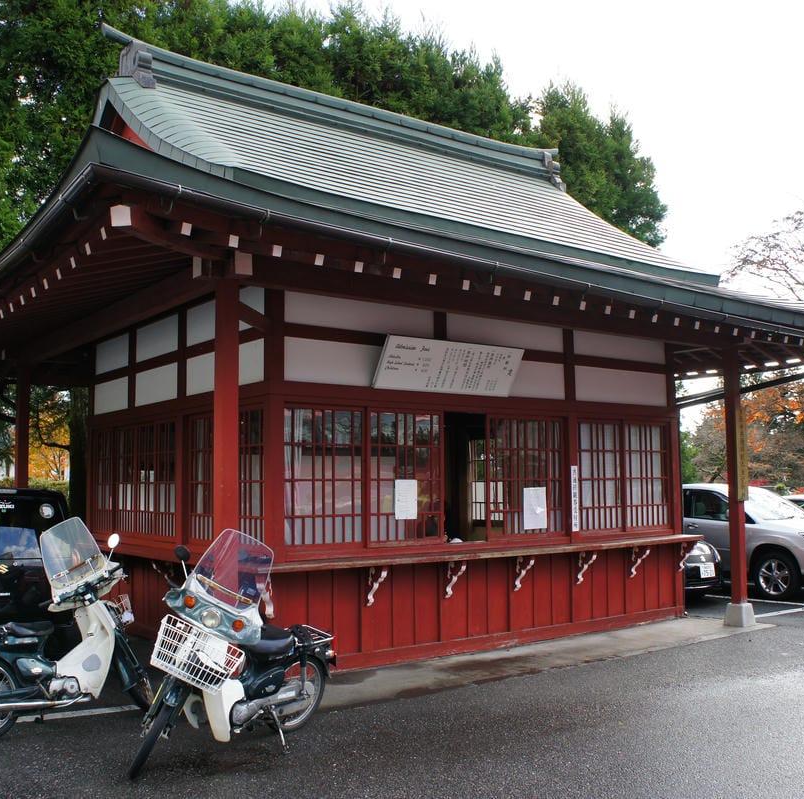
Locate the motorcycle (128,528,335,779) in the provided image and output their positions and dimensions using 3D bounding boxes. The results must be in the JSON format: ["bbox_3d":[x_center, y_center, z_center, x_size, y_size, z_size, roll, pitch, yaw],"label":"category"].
[{"bbox_3d":[-1.048,1.499,5.625,0.700,1.390,1.760,-5,-7,40],"label":"motorcycle"}]

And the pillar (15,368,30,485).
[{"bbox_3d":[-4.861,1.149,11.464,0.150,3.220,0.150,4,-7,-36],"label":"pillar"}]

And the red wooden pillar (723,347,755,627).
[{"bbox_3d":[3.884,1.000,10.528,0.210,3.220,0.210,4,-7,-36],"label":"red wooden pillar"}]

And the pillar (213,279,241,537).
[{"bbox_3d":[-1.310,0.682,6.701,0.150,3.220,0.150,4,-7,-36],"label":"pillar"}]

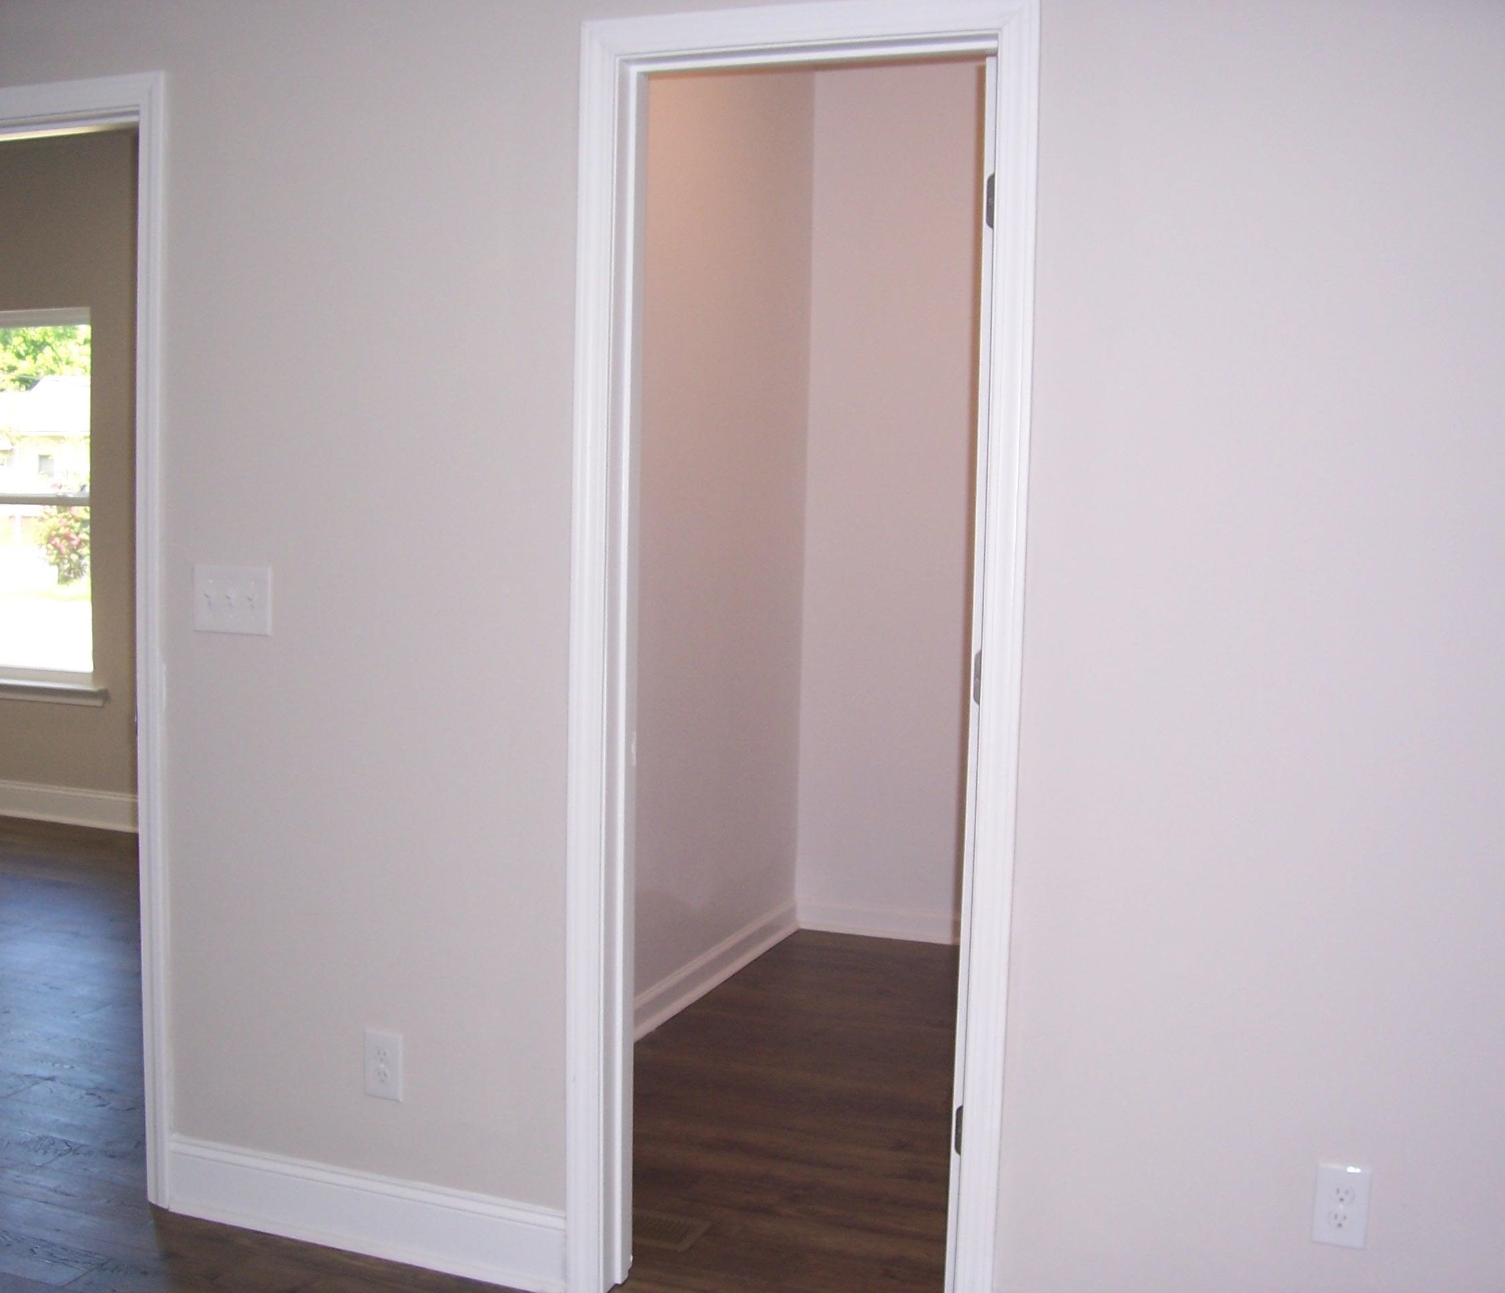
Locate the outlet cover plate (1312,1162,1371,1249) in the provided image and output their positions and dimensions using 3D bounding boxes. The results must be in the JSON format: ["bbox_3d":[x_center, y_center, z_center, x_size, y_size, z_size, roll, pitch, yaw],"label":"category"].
[{"bbox_3d":[0.844,0.805,2.426,0.077,0.122,0.010,3,5,21],"label":"outlet cover plate"}]

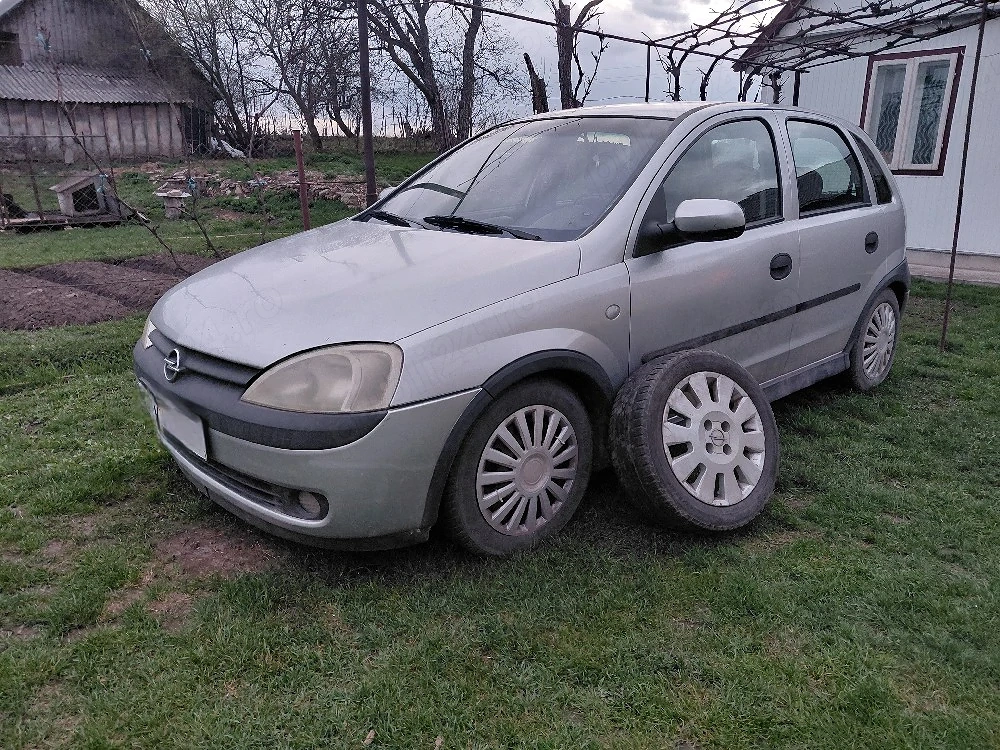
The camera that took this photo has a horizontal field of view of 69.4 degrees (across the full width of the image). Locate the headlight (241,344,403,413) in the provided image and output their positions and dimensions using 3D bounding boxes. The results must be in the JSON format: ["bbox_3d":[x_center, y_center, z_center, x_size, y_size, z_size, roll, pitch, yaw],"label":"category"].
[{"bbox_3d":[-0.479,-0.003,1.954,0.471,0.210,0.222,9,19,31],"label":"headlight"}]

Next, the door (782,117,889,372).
[{"bbox_3d":[1.518,-0.640,3.371,0.910,1.100,0.270,-14,20,-39],"label":"door"}]

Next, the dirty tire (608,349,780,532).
[{"bbox_3d":[0.637,0.216,2.351,0.582,0.582,0.190,-10,-7,-28],"label":"dirty tire"}]

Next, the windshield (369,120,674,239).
[{"bbox_3d":[0.022,-0.798,2.938,1.360,0.150,0.890,17,55,47],"label":"windshield"}]

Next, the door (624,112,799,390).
[{"bbox_3d":[0.771,-0.455,2.756,1.100,1.120,0.270,-14,20,-39],"label":"door"}]

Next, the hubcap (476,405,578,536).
[{"bbox_3d":[0.084,0.290,2.214,0.413,0.413,0.050,-13,20,-37],"label":"hubcap"}]

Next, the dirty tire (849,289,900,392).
[{"bbox_3d":[1.919,-0.195,3.828,0.582,0.582,0.190,-14,20,-39],"label":"dirty tire"}]

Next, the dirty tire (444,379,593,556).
[{"bbox_3d":[0.030,0.272,2.273,0.582,0.582,0.190,-13,20,-37],"label":"dirty tire"}]

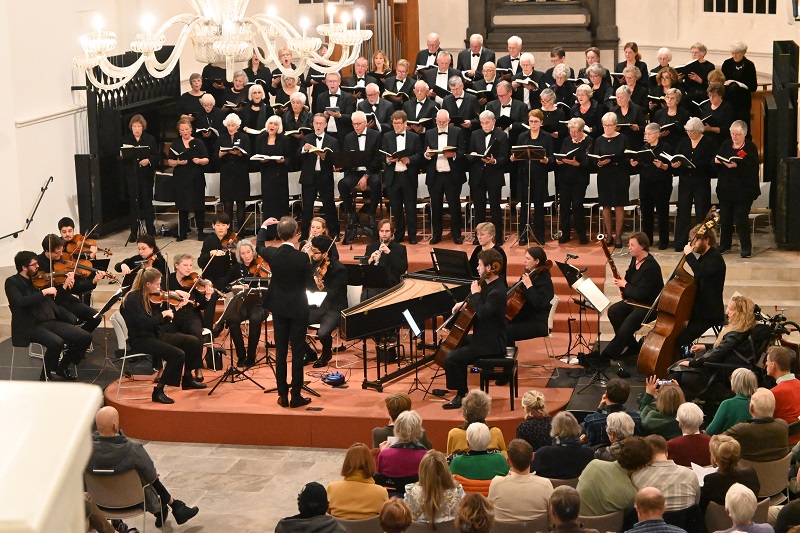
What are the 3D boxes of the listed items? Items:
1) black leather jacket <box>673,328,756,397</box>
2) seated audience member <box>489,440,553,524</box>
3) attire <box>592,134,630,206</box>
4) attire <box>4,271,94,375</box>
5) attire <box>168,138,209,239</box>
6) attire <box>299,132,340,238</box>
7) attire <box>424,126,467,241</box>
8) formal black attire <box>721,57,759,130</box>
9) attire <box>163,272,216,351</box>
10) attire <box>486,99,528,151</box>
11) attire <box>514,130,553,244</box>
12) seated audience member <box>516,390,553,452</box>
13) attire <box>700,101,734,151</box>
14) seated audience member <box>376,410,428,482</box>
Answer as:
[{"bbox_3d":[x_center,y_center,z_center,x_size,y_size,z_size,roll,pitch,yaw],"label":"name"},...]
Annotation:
[{"bbox_3d":[2.738,0.847,14.550,0.700,0.640,0.520,0,9,5],"label":"black leather jacket"},{"bbox_3d":[0.770,1.681,10.745,0.480,1.280,0.820,-1,9,0],"label":"seated audience member"},{"bbox_3d":[2.698,-1.255,21.258,0.490,0.920,0.380,1,10,16],"label":"attire"},{"bbox_3d":[-3.660,0.590,17.300,0.830,1.030,0.540,1,9,13],"label":"attire"},{"bbox_3d":[-2.842,-1.015,22.177,0.550,1.360,0.420,-3,9,-14],"label":"attire"},{"bbox_3d":[-1.129,-1.080,22.638,0.550,1.483,0.400,-2,10,-3],"label":"attire"},{"bbox_3d":[0.569,-1.045,21.490,0.560,1.500,0.420,0,9,6],"label":"attire"},{"bbox_3d":[4.664,-2.255,22.940,0.480,1.350,0.400,3,10,23],"label":"formal black attire"},{"bbox_3d":[-2.145,0.544,16.981,0.540,0.920,0.660,-6,11,-24],"label":"attire"},{"bbox_3d":[1.431,-1.487,22.177,0.540,1.470,0.400,2,10,17],"label":"attire"},{"bbox_3d":[1.694,-0.998,21.385,0.490,1.400,0.400,1,10,12],"label":"attire"},{"bbox_3d":[0.978,1.497,12.482,0.470,1.250,0.760,-2,10,-3],"label":"seated audience member"},{"bbox_3d":[4.199,-1.528,22.109,0.480,1.320,0.400,4,11,30],"label":"attire"},{"bbox_3d":[0.041,1.633,12.185,0.460,1.270,0.760,-1,9,5],"label":"seated audience member"}]

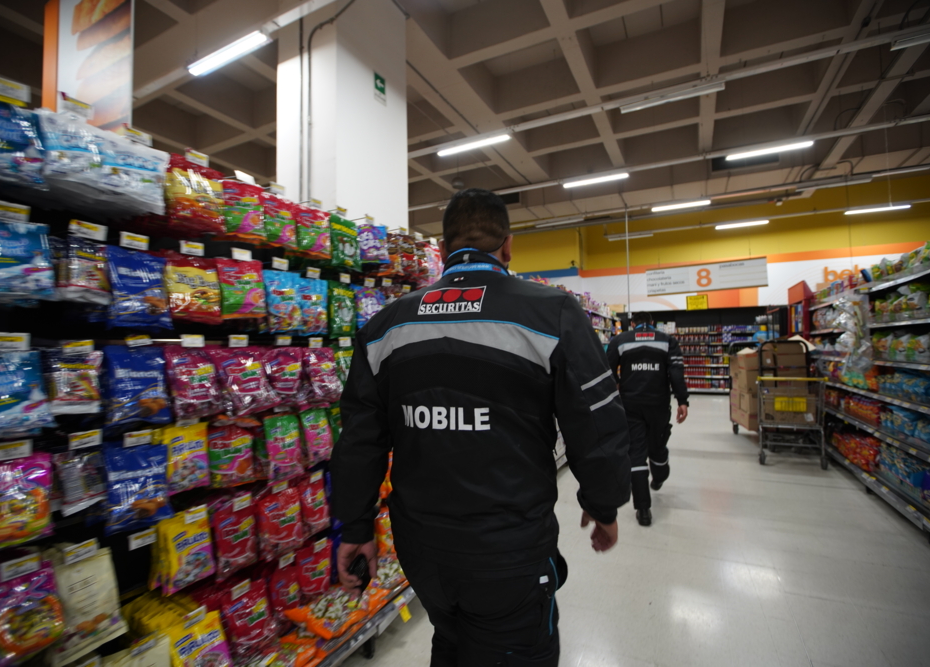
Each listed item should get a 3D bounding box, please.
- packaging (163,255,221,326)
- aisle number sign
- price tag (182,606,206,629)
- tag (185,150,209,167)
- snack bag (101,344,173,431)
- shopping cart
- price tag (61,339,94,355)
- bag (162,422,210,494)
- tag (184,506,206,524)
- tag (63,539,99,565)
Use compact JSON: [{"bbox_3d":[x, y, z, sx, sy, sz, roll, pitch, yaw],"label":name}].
[{"bbox_3d":[-0.902,-0.150,1.482,0.055,0.207,0.163,-7,-4,27],"label":"packaging"},{"bbox_3d":[4.279,-0.994,7.947,1.881,0.504,0.050,-3,-3,27],"label":"aisle number sign"},{"bbox_3d":[-0.863,0.906,1.418,0.006,0.038,0.069,-1,-2,27],"label":"price tag"},{"bbox_3d":[-0.884,-0.577,1.472,0.006,0.039,0.071,-1,-2,27],"label":"tag"},{"bbox_3d":[-0.962,0.154,1.311,0.050,0.232,0.162,-1,-2,28],"label":"snack bag"},{"bbox_3d":[3.903,1.020,5.419,0.630,1.025,1.000,-1,-2,27],"label":"shopping cart"},{"bbox_3d":[-1.020,0.038,1.173,0.006,0.039,0.071,-1,-2,27],"label":"price tag"},{"bbox_3d":[-0.893,0.404,1.436,0.040,0.200,0.131,-1,-2,27],"label":"bag"},{"bbox_3d":[-0.872,0.588,1.441,0.006,0.039,0.071,-1,-2,27],"label":"tag"},{"bbox_3d":[-1.009,0.574,1.171,0.006,0.039,0.071,-1,-2,27],"label":"tag"}]

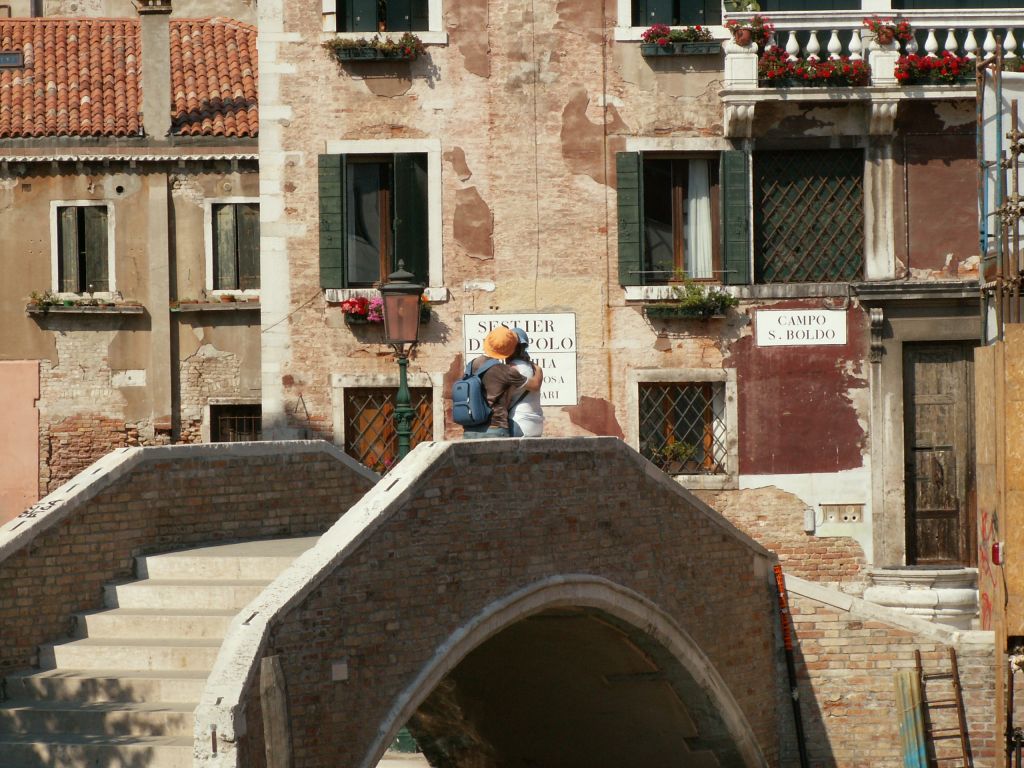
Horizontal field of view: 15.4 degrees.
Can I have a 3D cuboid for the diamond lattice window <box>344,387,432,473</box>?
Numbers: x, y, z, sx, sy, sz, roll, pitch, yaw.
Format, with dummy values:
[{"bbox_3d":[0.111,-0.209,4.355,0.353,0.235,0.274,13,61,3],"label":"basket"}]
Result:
[{"bbox_3d":[-1.532,0.589,46.986,1.092,1.117,0.100,-1,2,-3],"label":"diamond lattice window"}]

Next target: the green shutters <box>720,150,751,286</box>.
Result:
[{"bbox_3d":[2.775,-2.055,47.008,0.372,1.688,0.090,-1,2,-3],"label":"green shutters"}]

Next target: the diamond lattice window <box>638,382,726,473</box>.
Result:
[{"bbox_3d":[2.124,0.554,47.179,1.096,1.146,0.100,-1,2,-3],"label":"diamond lattice window"}]

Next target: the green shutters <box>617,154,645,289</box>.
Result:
[{"bbox_3d":[1.469,-2.052,46.939,0.347,1.686,0.090,-1,2,-3],"label":"green shutters"}]

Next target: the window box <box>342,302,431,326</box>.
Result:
[{"bbox_3d":[-1.549,-0.870,46.743,1.086,0.321,0.260,-1,2,-3],"label":"window box"}]

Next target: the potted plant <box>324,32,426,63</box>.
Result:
[{"bbox_3d":[-1.706,-4.145,46.640,1.256,0.370,0.280,-1,2,-3],"label":"potted plant"}]

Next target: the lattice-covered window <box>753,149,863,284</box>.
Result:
[{"bbox_3d":[3.707,-2.087,47.186,1.371,1.695,0.100,-1,2,-3],"label":"lattice-covered window"}]

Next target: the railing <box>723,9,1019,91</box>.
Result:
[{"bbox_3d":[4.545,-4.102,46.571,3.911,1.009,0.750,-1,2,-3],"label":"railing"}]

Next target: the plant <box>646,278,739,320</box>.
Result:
[{"bbox_3d":[2.213,-1.047,46.937,1.190,0.521,0.320,-1,2,-3],"label":"plant"}]

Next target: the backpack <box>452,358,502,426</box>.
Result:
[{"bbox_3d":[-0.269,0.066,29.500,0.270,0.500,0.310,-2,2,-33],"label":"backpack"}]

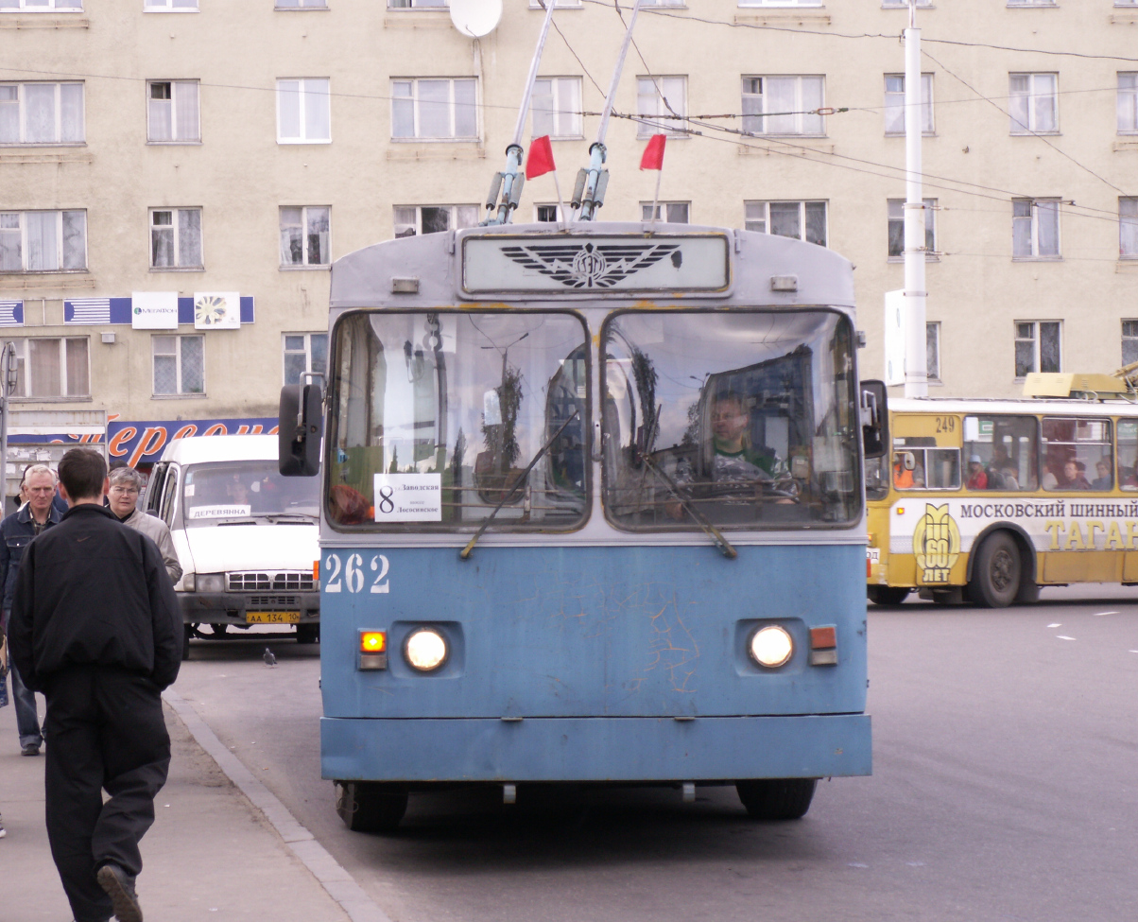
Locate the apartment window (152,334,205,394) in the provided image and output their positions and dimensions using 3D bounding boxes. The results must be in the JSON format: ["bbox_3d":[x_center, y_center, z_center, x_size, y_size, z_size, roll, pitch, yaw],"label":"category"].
[{"bbox_3d":[-8.741,-2.152,85.960,1.153,1.354,0.120,-1,0,-7],"label":"apartment window"}]

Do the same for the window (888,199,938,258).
[{"bbox_3d":[7.907,-5.344,88.143,1.166,1.362,0.120,-1,0,-7],"label":"window"}]

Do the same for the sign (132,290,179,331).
[{"bbox_3d":[-9.249,-3.350,85.700,0.996,0.846,0.150,-1,0,-7],"label":"sign"}]

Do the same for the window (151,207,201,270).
[{"bbox_3d":[-8.805,-4.993,85.971,1.178,1.386,0.120,-1,0,-7],"label":"window"}]

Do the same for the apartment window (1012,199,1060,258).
[{"bbox_3d":[10.817,-5.386,88.522,1.147,1.372,0.120,-1,0,-7],"label":"apartment window"}]

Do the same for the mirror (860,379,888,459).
[{"bbox_3d":[1.414,-0.196,17.900,0.170,0.370,0.100,-1,0,-11],"label":"mirror"}]

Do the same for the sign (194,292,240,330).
[{"bbox_3d":[-8.024,-3.418,87.507,1.040,0.850,0.200,-1,0,-8],"label":"sign"}]

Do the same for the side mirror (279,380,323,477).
[{"bbox_3d":[-1.200,-0.140,17.150,0.180,0.410,0.100,-1,0,20],"label":"side mirror"}]

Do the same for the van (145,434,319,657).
[{"bbox_3d":[-3.280,0.840,39.500,2.060,2.200,5.450,-1,0,-9],"label":"van"}]

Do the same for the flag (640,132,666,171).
[{"bbox_3d":[0.381,-1.401,17.400,0.125,0.175,0.070,-1,0,-3],"label":"flag"}]

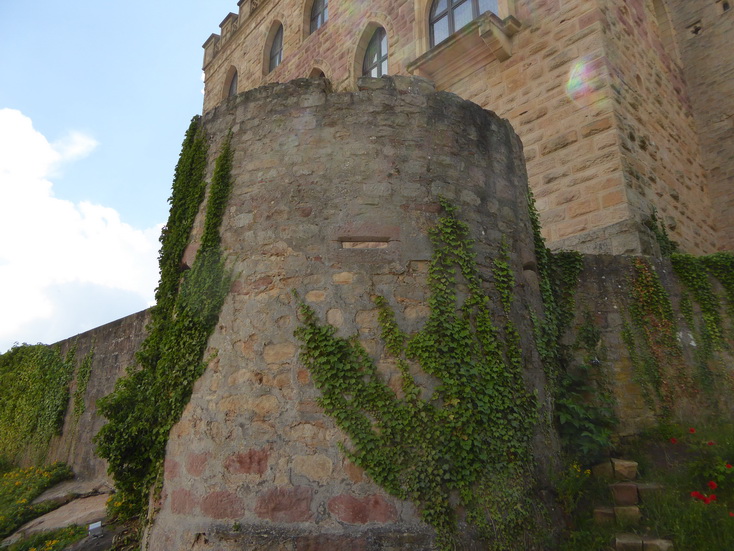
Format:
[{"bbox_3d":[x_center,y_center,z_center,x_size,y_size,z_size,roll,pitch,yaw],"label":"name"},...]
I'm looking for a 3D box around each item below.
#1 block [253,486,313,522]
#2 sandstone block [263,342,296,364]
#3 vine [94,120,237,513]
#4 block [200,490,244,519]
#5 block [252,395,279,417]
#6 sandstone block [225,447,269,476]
[{"bbox_3d":[-0.740,2.143,4.807,0.557,0.292,0.280,-4,-16,15],"label":"block"},{"bbox_3d":[-0.852,0.807,5.200,0.366,0.212,0.220,-5,-16,18],"label":"sandstone block"},{"bbox_3d":[-2.323,0.202,6.138,0.950,5.050,1.600,12,-19,-36],"label":"vine"},{"bbox_3d":[-1.352,2.247,5.030,0.567,0.237,0.250,-9,-18,30],"label":"block"},{"bbox_3d":[-0.972,1.300,5.085,0.284,0.202,0.200,-6,-16,20],"label":"block"},{"bbox_3d":[-1.117,1.828,5.025,0.525,0.226,0.250,-7,-17,24],"label":"sandstone block"}]

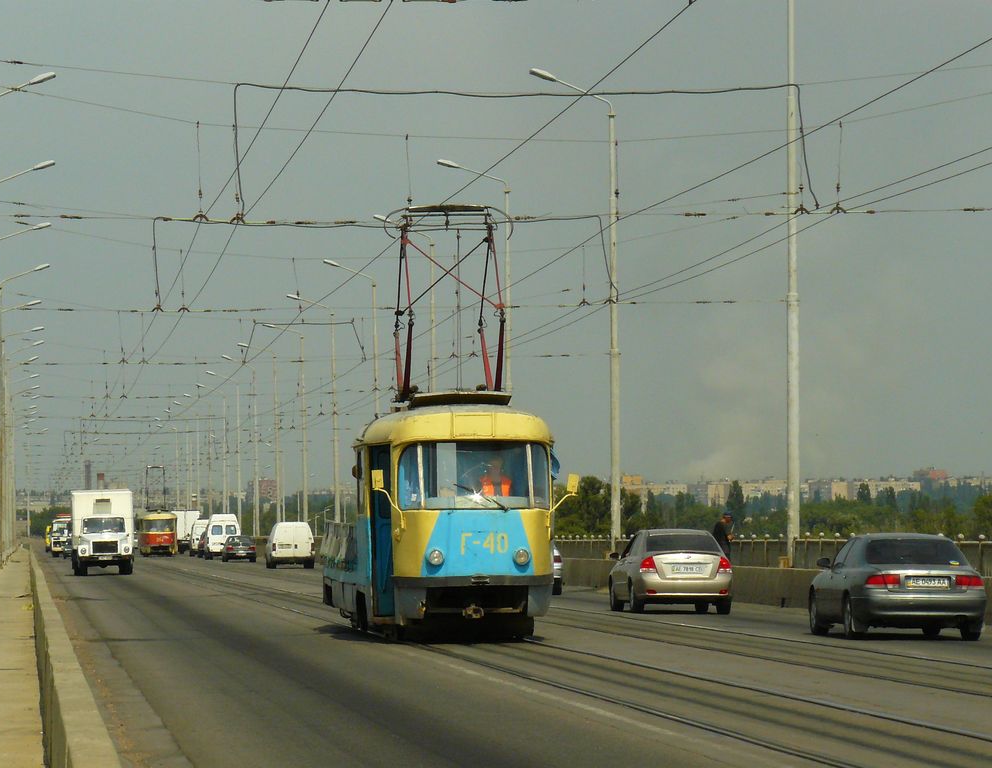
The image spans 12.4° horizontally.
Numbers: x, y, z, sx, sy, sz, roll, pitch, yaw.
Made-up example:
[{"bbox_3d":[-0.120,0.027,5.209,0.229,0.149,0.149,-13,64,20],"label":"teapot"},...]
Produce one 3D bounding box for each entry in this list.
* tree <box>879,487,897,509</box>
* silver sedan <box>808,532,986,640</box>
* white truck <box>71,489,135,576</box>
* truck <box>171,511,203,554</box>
[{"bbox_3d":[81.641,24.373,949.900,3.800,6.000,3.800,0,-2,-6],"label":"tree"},{"bbox_3d":[5.301,2.686,60.705,1.750,1.400,4.690,0,-2,-6],"label":"silver sedan"},{"bbox_3d":[-14.596,5.462,169.106,2.300,3.200,6.400,0,-2,-6],"label":"white truck"},{"bbox_3d":[-24.995,11.928,367.679,2.400,3.400,7.000,0,-2,-6],"label":"truck"}]

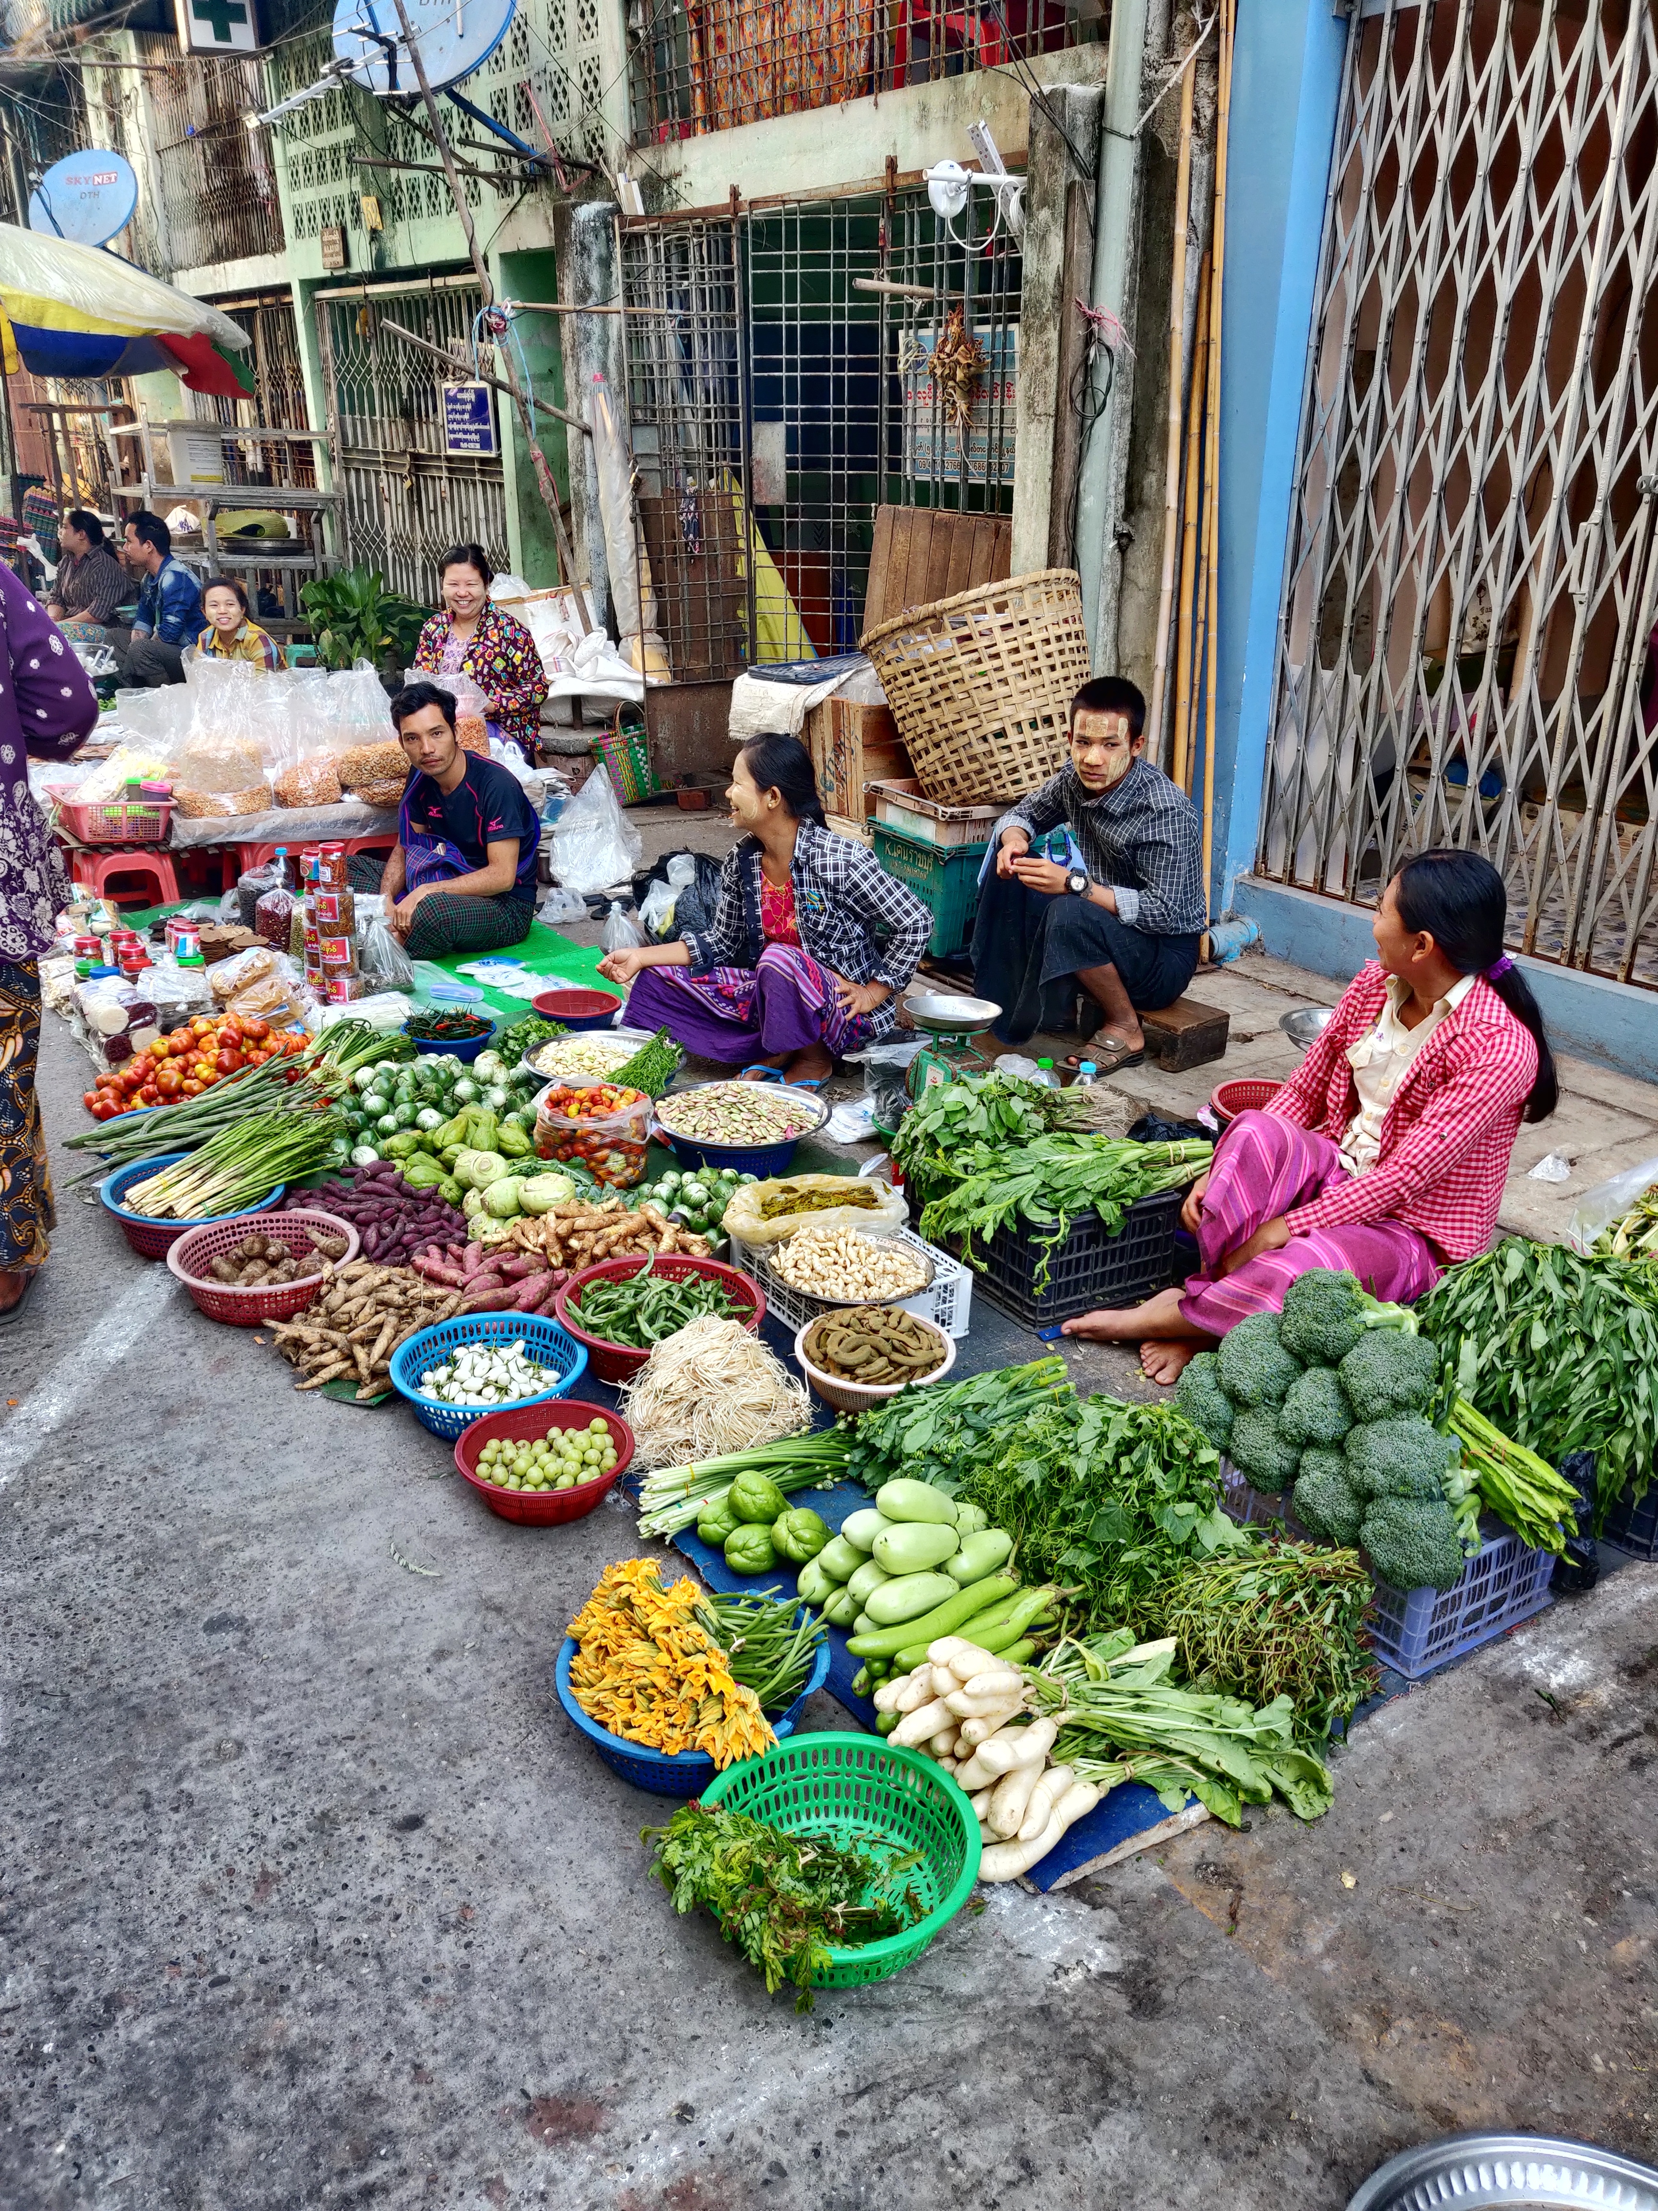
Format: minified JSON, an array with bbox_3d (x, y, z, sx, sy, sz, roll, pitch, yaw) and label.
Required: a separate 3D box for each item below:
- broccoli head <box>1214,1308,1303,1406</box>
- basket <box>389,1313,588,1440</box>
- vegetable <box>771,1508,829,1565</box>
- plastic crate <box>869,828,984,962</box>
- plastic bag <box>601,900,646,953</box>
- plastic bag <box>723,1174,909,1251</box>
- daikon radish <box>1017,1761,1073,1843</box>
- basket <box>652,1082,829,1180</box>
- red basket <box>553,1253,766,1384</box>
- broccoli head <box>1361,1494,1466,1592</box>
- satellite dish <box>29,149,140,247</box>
[{"bbox_3d":[0.610,0.359,2.278,0.130,0.135,0.130,7,24,16],"label":"broccoli head"},{"bbox_3d":[-0.549,0.457,2.632,0.310,0.105,0.310,0,23,0],"label":"basket"},{"bbox_3d":[-0.038,0.609,2.276,0.090,0.075,0.075,-15,29,-28],"label":"vegetable"},{"bbox_3d":[0.502,-0.717,4.977,0.580,0.320,0.420,-12,26,-26],"label":"plastic crate"},{"bbox_3d":[-0.643,-0.572,4.971,0.135,0.170,0.125,4,23,10],"label":"plastic bag"},{"bbox_3d":[-0.023,0.189,2.800,0.320,0.110,0.210,3,24,8],"label":"plastic bag"},{"bbox_3d":[0.252,0.799,1.849,0.040,0.040,0.130,14,27,29],"label":"daikon radish"},{"bbox_3d":[-0.187,0.061,3.541,0.370,0.120,0.370,0,23,0],"label":"basket"},{"bbox_3d":[-0.282,0.388,2.699,0.350,0.115,0.350,0,26,0],"label":"red basket"},{"bbox_3d":[0.734,0.547,2.004,0.130,0.125,0.130,-17,30,-31],"label":"broccoli head"},{"bbox_3d":[-4.067,-4.939,8.671,0.610,0.660,0.200,1,-13,3],"label":"satellite dish"}]

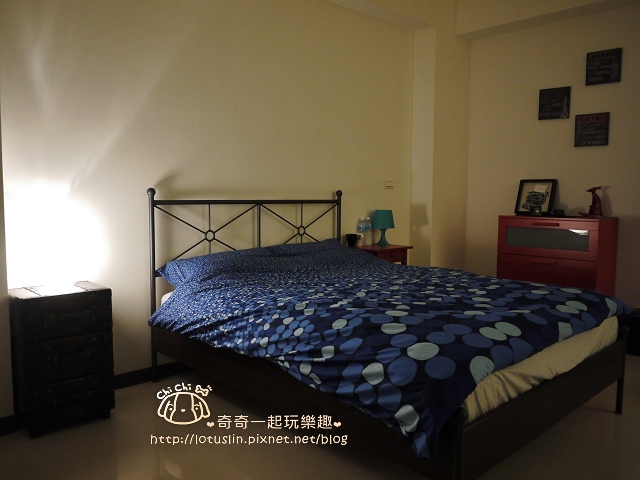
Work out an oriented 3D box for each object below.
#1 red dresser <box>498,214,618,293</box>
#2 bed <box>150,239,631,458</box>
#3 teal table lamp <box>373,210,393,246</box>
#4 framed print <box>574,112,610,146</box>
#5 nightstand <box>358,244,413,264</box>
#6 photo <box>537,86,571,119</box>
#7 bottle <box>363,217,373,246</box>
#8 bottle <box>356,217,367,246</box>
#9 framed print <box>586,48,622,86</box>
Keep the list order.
[{"bbox_3d":[1.907,0.301,4.224,0.420,0.960,0.780,-4,6,-44],"label":"red dresser"},{"bbox_3d":[0.316,0.327,2.862,1.720,0.490,2.050,-4,6,-44],"label":"bed"},{"bbox_3d":[0.526,-0.098,4.290,0.190,0.290,0.190,0,5,0],"label":"teal table lamp"},{"bbox_3d":[2.187,-0.881,4.155,0.020,0.250,0.252,-4,6,-44],"label":"framed print"},{"bbox_3d":[0.494,0.411,4.317,0.460,0.708,0.350,-4,6,-44],"label":"nightstand"},{"bbox_3d":[1.976,-1.144,4.355,0.020,0.250,0.252,-4,6,-44],"label":"photo"},{"bbox_3d":[0.404,-0.070,4.285,0.065,0.230,0.065,-4,6,-44],"label":"bottle"},{"bbox_3d":[0.341,-0.063,4.225,0.065,0.225,0.065,-4,6,-44],"label":"bottle"},{"bbox_3d":[2.235,-1.354,4.070,0.020,0.250,0.252,-4,6,-44],"label":"framed print"}]

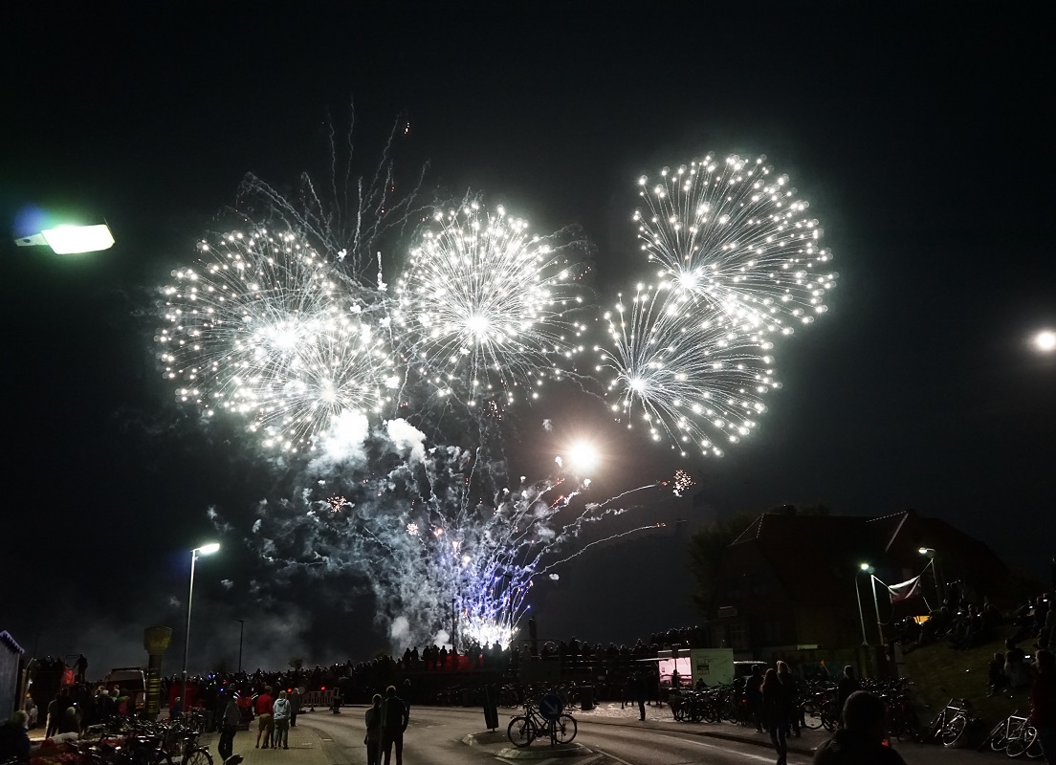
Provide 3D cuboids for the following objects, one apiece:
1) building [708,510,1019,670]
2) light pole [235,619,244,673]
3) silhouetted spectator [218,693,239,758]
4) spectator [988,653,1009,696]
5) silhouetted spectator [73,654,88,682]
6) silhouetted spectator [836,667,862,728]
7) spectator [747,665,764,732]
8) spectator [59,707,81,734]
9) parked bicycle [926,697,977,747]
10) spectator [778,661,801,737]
[{"bbox_3d":[22.766,13.854,60.482,18.301,9.600,11.000,3,-19,-16],"label":"building"},{"bbox_3d":[-27.599,26.063,85.000,0.700,7.000,0.250,-4,-18,5],"label":"light pole"},{"bbox_3d":[-6.770,7.785,20.300,0.500,1.750,0.380,1,-18,-8],"label":"silhouetted spectator"},{"bbox_3d":[11.328,6.991,21.300,0.700,1.020,0.500,-12,-20,29],"label":"spectator"},{"bbox_3d":[-29.500,18.894,59.000,0.600,1.740,0.380,1,-18,-8],"label":"silhouetted spectator"},{"bbox_3d":[8.564,8.320,23.500,0.500,1.630,0.360,1,-18,-8],"label":"silhouetted spectator"},{"bbox_3d":[5.998,8.287,23.400,0.500,1.700,0.360,1,-18,-8],"label":"spectator"},{"bbox_3d":[-16.215,12.000,31.500,0.450,1.050,0.400,1,-18,-8],"label":"spectator"},{"bbox_3d":[8.732,6.997,18.500,0.600,1.050,1.750,30,-15,10],"label":"parked bicycle"},{"bbox_3d":[6.198,7.541,21.300,0.500,1.740,0.380,1,-18,-8],"label":"spectator"}]

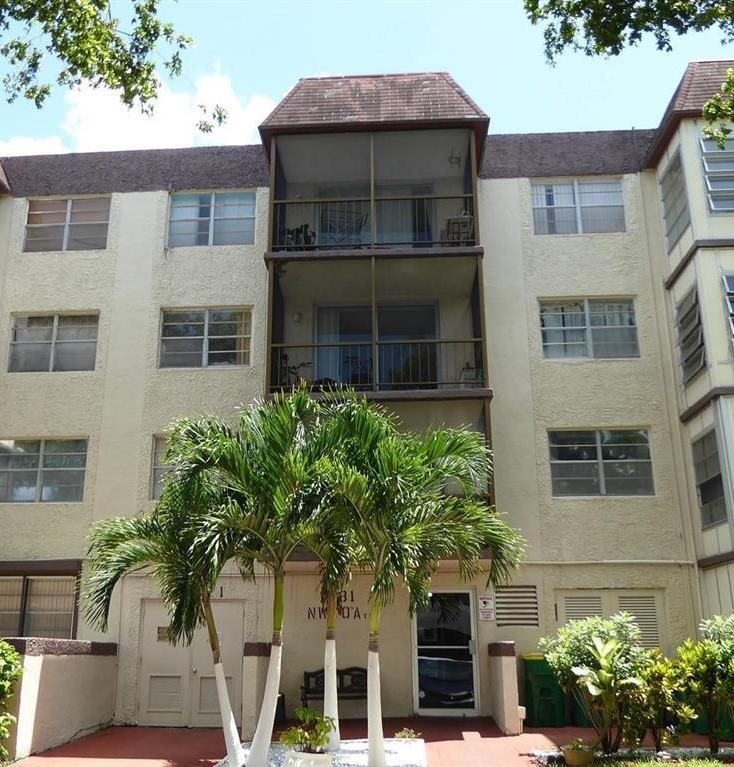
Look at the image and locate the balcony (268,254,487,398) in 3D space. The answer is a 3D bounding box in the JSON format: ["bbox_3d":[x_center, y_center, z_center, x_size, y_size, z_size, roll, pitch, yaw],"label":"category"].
[{"bbox_3d":[0.208,-0.774,13.929,3.879,2.711,1.750,-1,-18,3],"label":"balcony"}]

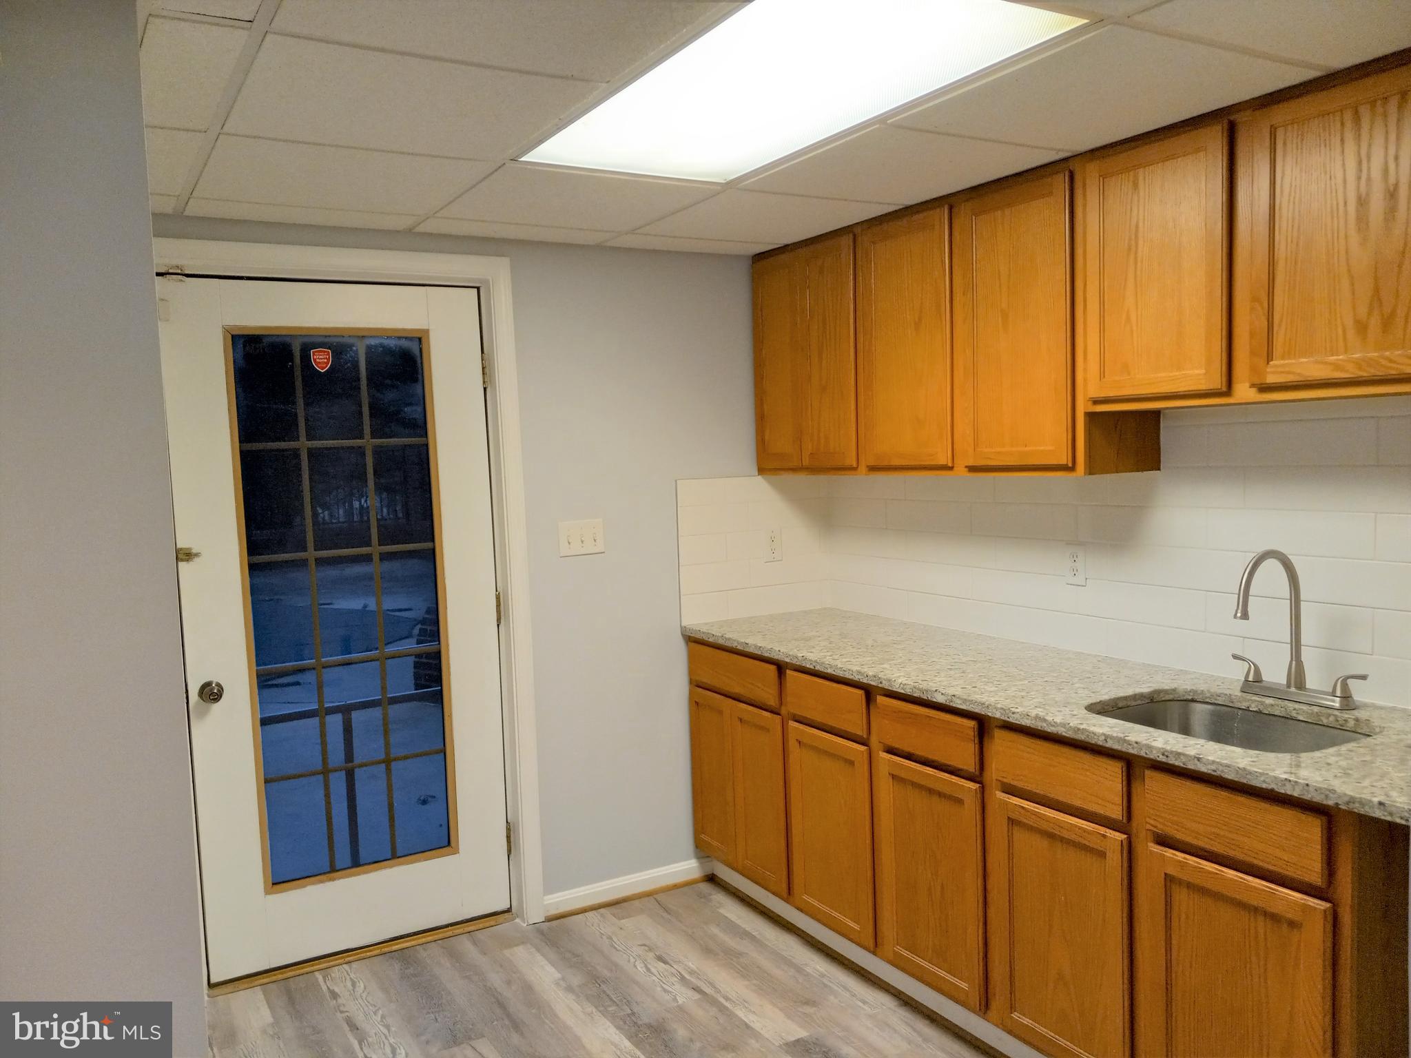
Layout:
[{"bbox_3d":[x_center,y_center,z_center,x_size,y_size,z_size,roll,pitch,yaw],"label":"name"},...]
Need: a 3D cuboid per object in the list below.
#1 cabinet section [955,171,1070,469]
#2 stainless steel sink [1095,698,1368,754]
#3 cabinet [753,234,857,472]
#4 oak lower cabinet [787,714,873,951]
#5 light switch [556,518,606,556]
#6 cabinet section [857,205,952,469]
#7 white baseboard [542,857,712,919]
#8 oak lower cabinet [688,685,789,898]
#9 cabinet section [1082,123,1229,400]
[{"bbox_3d":[0.917,-0.526,2.914,0.298,0.724,0.398,-4,5,-30],"label":"cabinet section"},{"bbox_3d":[1.089,0.521,2.324,0.369,0.187,0.526,-4,5,-30],"label":"stainless steel sink"},{"bbox_3d":[0.447,-0.572,3.727,0.298,0.744,0.576,-4,5,-30],"label":"cabinet"},{"bbox_3d":[0.600,0.838,3.284,0.575,0.564,0.395,-4,5,-30],"label":"oak lower cabinet"},{"bbox_3d":[-0.403,0.028,3.594,0.161,0.114,0.014,-4,5,-30],"label":"light switch"},{"bbox_3d":[0.706,-0.547,3.279,0.298,0.730,0.399,-4,5,-30],"label":"cabinet section"},{"bbox_3d":[-0.258,1.210,3.733,0.640,0.080,0.018,-4,5,-30],"label":"white baseboard"},{"bbox_3d":[0.346,0.817,3.724,0.575,0.575,0.581,-4,5,-30],"label":"oak lower cabinet"},{"bbox_3d":[1.127,-0.588,2.541,0.298,0.569,0.382,-4,5,-30],"label":"cabinet section"}]

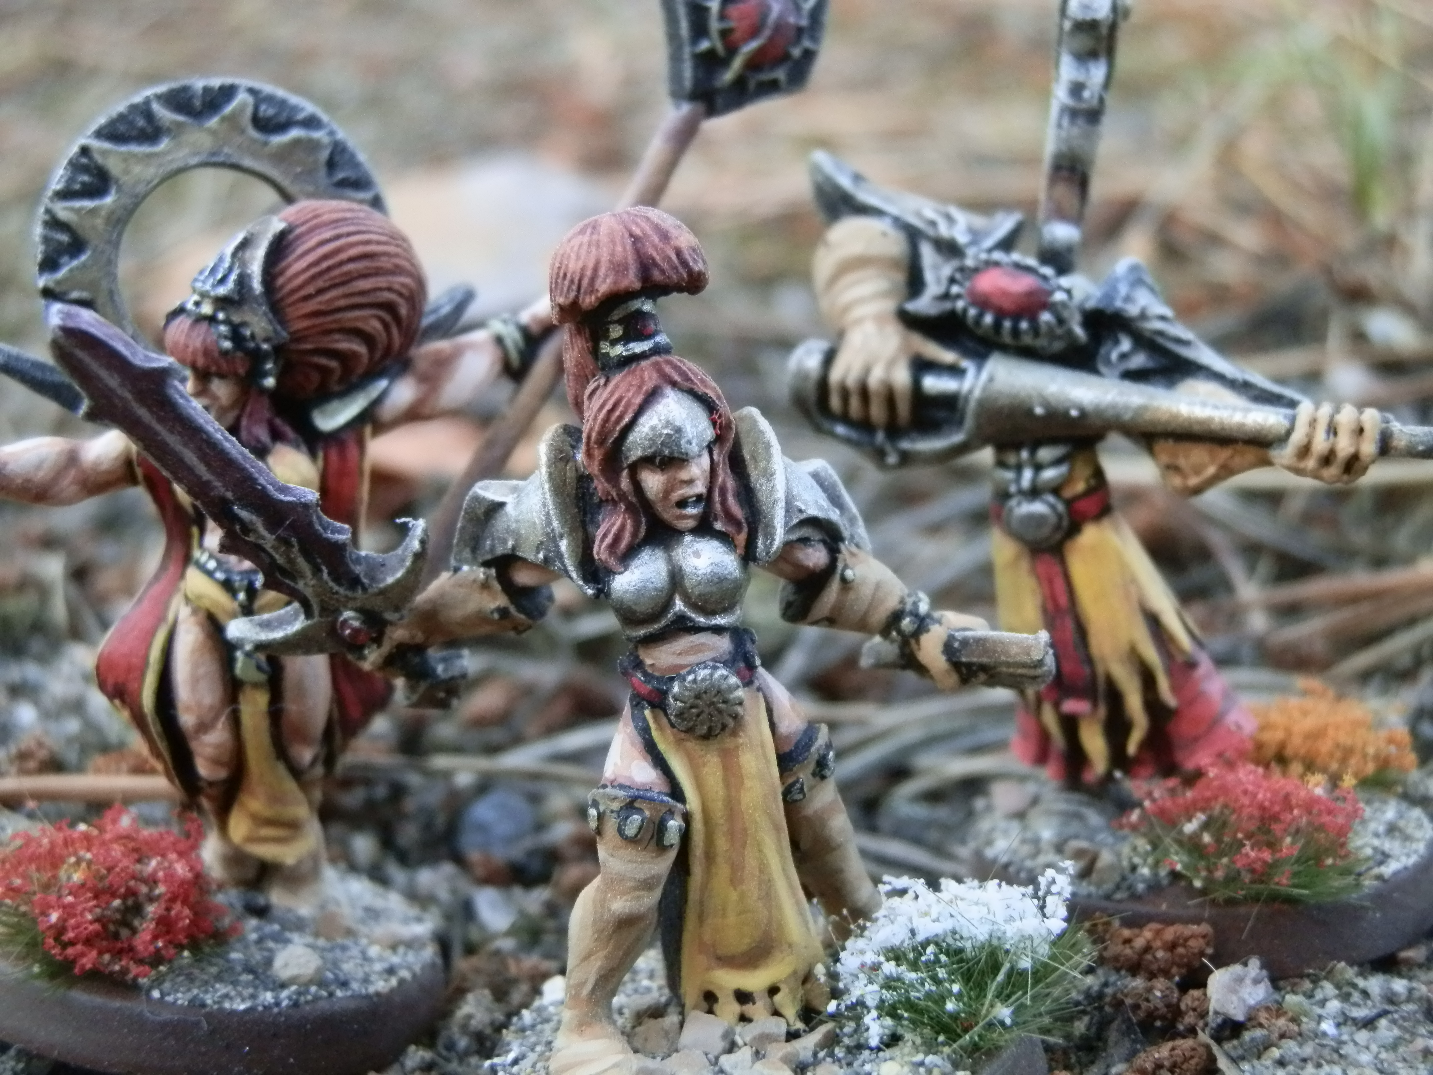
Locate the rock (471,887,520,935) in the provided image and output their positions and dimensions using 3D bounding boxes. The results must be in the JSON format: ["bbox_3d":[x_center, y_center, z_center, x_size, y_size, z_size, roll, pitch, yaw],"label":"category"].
[{"bbox_3d":[-0.012,0.020,0.138,0.003,0.002,0.002,0,13,0],"label":"rock"}]

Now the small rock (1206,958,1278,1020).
[{"bbox_3d":[0.024,0.021,0.117,0.003,0.003,0.003,0,13,0],"label":"small rock"}]

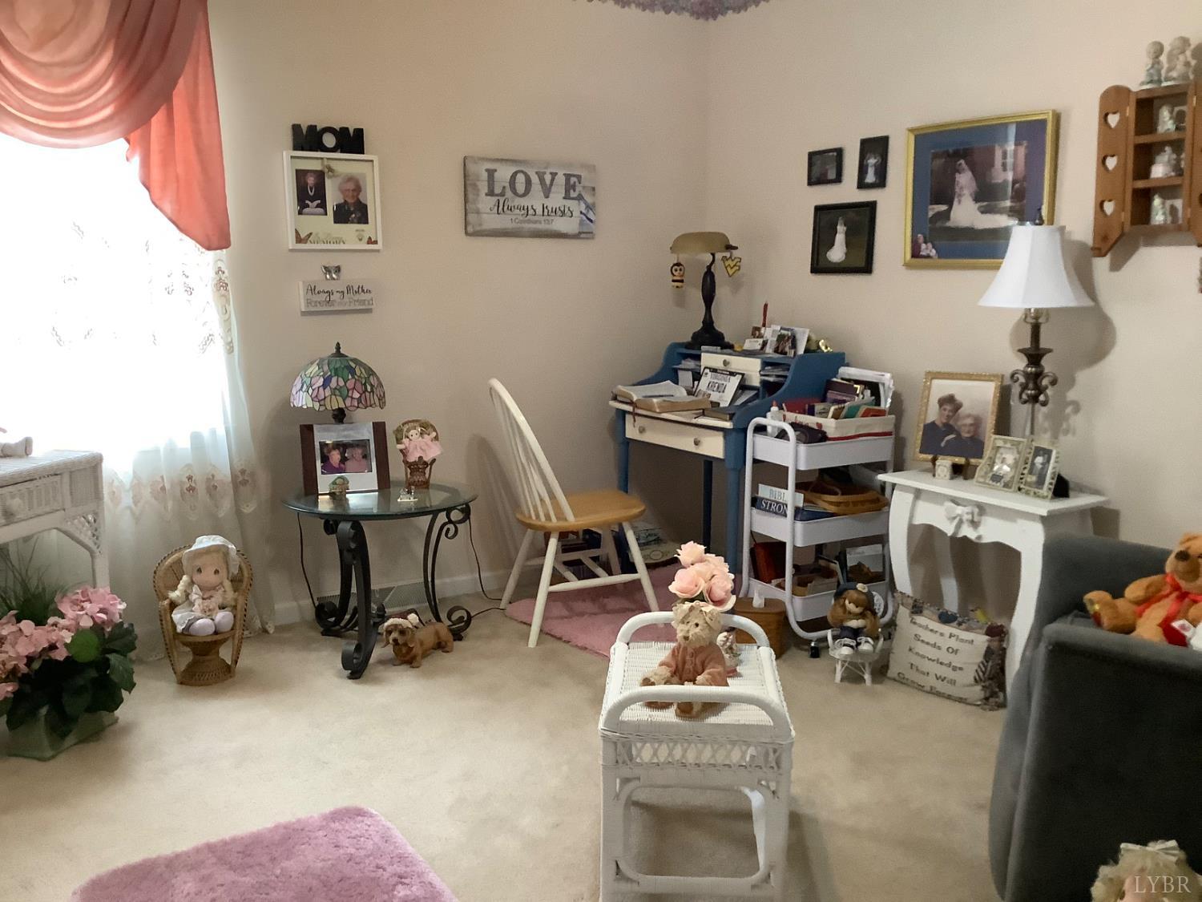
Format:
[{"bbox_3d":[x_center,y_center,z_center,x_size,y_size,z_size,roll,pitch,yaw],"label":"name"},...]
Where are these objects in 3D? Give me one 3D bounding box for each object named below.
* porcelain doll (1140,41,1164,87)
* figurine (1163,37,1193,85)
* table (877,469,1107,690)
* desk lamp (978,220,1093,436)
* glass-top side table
[{"bbox_3d":[1.480,-1.037,2.890,0.052,0.120,0.055,-6,11,-31],"label":"porcelain doll"},{"bbox_3d":[1.441,-0.973,2.687,0.054,0.116,0.062,-9,13,-43],"label":"figurine"},{"bbox_3d":[1.212,0.434,3.380,0.310,0.660,0.600,-6,11,-31],"label":"table"},{"bbox_3d":[1.220,-0.245,3.005,0.316,0.771,0.316,-6,11,-30],"label":"desk lamp"},{"bbox_3d":[-0.765,0.424,3.736,0.645,0.535,0.645,0,10,0],"label":"glass-top side table"}]

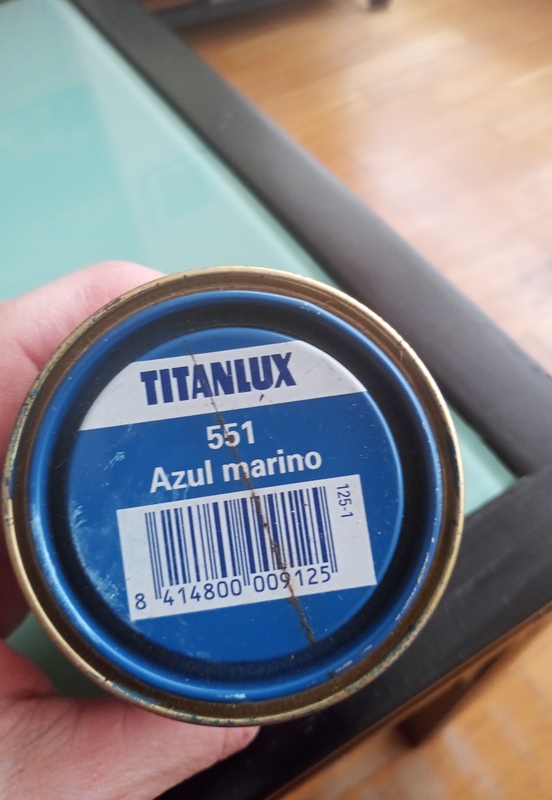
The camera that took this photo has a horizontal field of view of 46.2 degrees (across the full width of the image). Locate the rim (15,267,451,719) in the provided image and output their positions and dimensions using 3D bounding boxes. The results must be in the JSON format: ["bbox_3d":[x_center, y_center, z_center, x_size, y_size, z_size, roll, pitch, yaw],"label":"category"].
[{"bbox_3d":[-0.005,0.013,0.088,0.062,0.005,0.062,0,89,-1],"label":"rim"}]

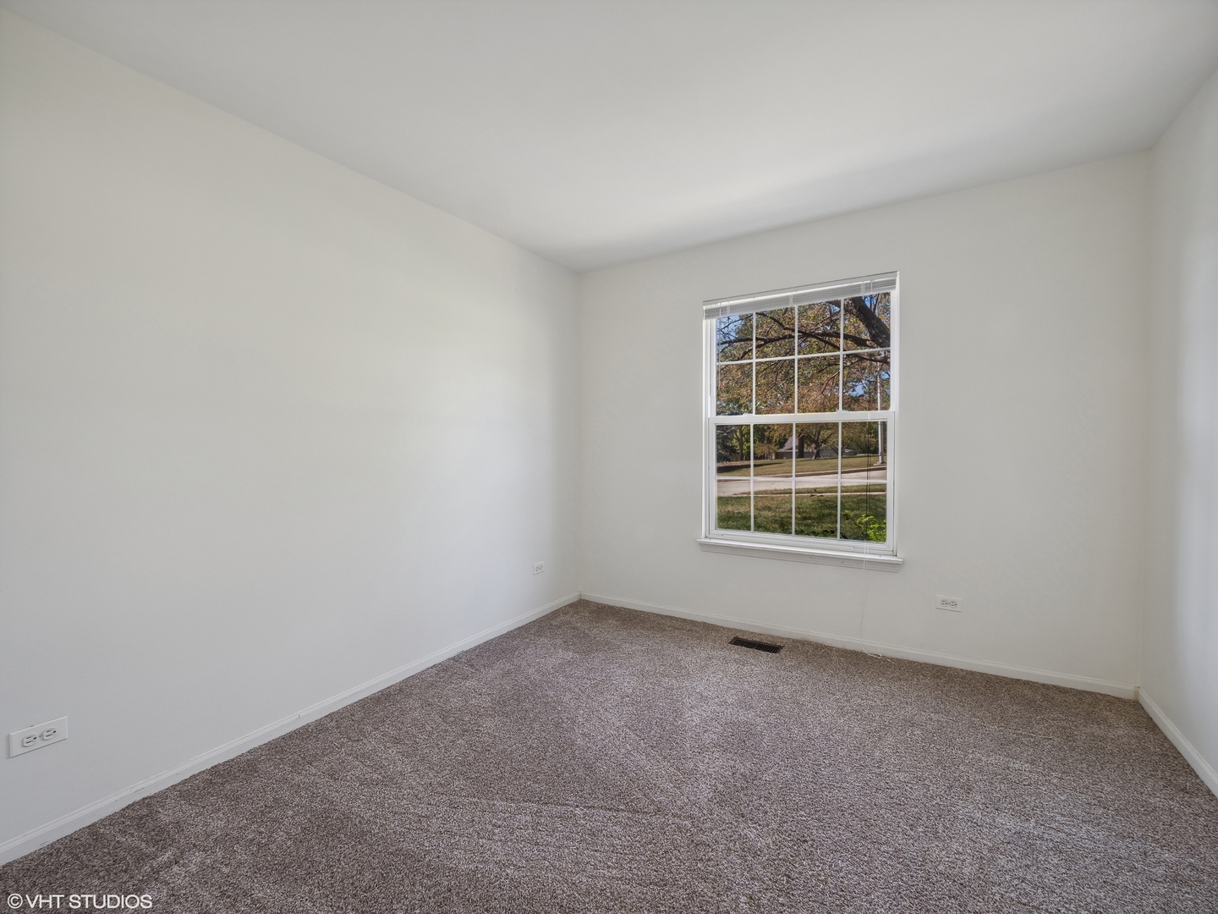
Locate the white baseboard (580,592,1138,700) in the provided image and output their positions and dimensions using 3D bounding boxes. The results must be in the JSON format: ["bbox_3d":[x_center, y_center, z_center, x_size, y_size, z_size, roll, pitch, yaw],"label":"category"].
[{"bbox_3d":[1.099,1.071,3.005,3.047,0.065,0.013,0,2,30],"label":"white baseboard"}]

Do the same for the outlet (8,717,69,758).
[{"bbox_3d":[-1.713,0.842,1.483,0.009,0.070,0.114,1,2,33],"label":"outlet"}]

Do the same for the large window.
[{"bbox_3d":[1.100,-0.189,2.982,1.167,1.629,0.101,0,2,30],"label":"large window"}]

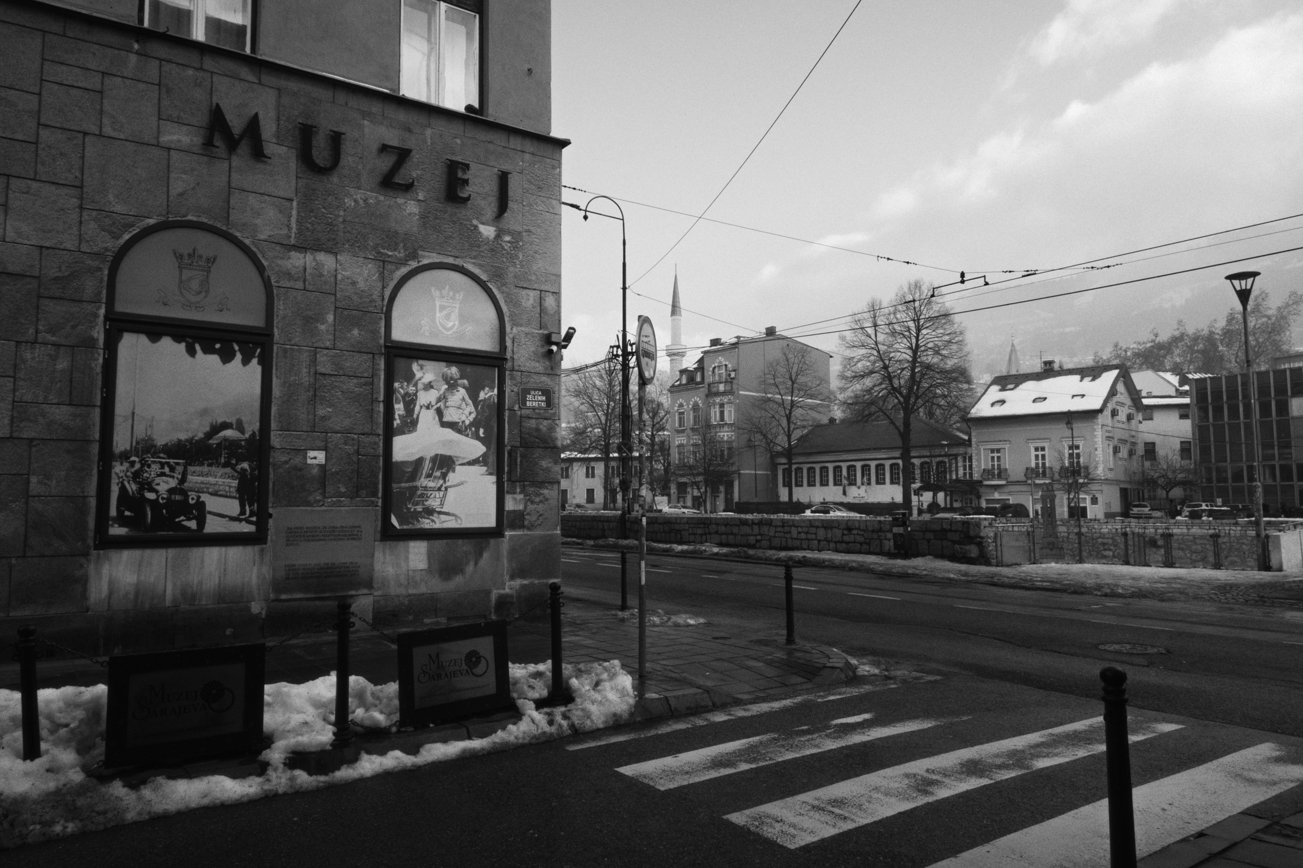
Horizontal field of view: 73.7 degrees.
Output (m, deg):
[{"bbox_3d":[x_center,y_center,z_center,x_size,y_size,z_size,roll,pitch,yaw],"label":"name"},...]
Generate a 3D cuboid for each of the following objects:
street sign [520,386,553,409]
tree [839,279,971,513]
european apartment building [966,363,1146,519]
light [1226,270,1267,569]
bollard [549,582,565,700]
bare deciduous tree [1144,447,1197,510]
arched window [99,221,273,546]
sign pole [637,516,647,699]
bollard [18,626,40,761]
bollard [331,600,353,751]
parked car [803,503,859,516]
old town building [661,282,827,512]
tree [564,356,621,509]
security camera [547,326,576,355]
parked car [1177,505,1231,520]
[{"bbox_3d":[-1.525,-0.476,11.492,0.460,0.300,0.030,3,-6,-34],"label":"street sign"},{"bbox_3d":[19.465,-2.742,67.747,10.200,19.040,10.200,0,-5,0],"label":"tree"},{"bbox_3d":[37.962,0.972,81.978,11.600,14.200,13.500,-4,-6,40],"label":"european apartment building"},{"bbox_3d":[13.761,-0.359,19.887,0.700,6.900,0.700,0,-5,0],"label":"light"},{"bbox_3d":[-0.742,1.613,6.760,0.135,0.915,0.135,0,-5,0],"label":"bollard"},{"bbox_3d":[45.873,4.327,77.206,4.500,6.310,4.500,0,-5,0],"label":"bare deciduous tree"},{"bbox_3d":[-4.891,-0.551,9.241,1.610,3.475,0.200,3,-6,-34],"label":"arched window"},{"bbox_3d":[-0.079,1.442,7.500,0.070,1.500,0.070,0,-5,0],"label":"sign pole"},{"bbox_3d":[-3.104,1.401,4.378,0.130,0.885,0.130,3,-6,-34],"label":"bollard"},{"bbox_3d":[-1.926,1.503,5.420,0.140,0.915,0.140,0,-5,0],"label":"bollard"},{"bbox_3d":[14.227,6.215,67.972,1.760,1.450,4.300,4,-6,-40],"label":"parked car"},{"bbox_3d":[10.882,-1.159,95.419,9.800,21.000,16.000,-5,-7,44],"label":"old town building"},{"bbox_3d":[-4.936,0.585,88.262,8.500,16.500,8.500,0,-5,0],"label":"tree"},{"bbox_3d":[-1.208,-1.257,11.650,0.400,0.360,0.400,2,-5,-21],"label":"security camera"},{"bbox_3d":[49.137,6.808,76.699,4.400,1.560,1.800,2,-5,-25],"label":"parked car"}]

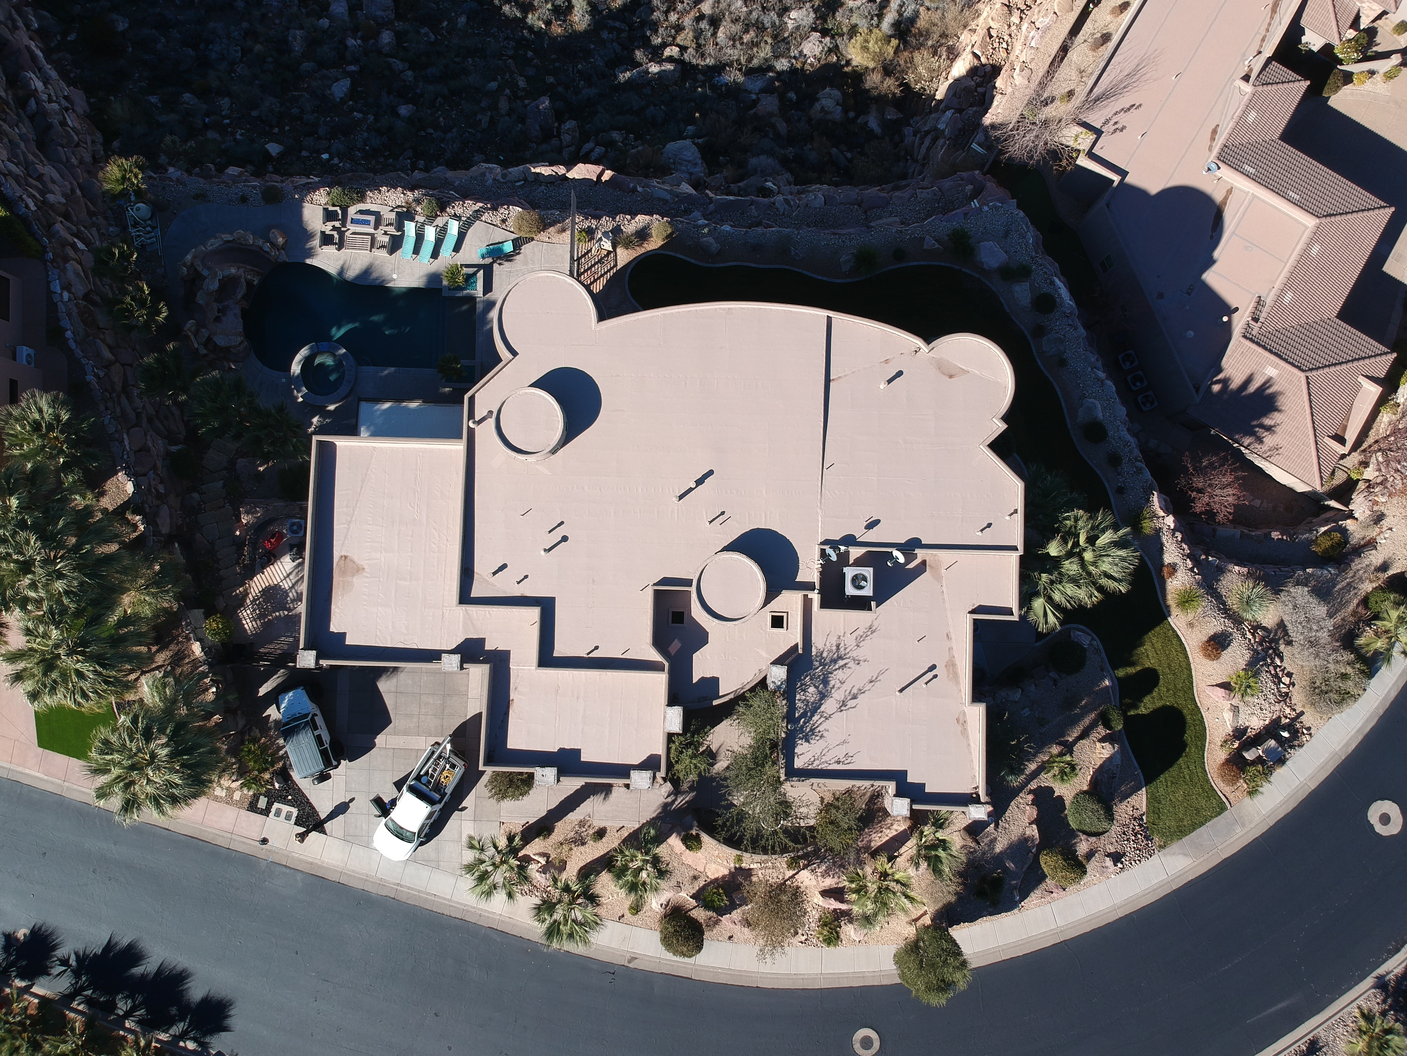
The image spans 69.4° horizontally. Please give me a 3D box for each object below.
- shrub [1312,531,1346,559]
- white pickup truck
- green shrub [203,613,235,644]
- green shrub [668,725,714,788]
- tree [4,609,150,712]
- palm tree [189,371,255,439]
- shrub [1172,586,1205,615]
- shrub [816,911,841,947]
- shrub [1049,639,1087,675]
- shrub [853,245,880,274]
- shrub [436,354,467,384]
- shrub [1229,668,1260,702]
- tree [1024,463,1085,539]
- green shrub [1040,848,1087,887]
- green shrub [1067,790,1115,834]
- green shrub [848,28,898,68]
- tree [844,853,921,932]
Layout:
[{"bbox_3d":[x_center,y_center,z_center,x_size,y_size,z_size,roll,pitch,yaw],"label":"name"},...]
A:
[{"bbox_3d":[32.912,0.925,53.423,1.650,1.250,1.400,0,86,0],"label":"shrub"},{"bbox_3d":[-14.001,13.525,49.880,2.000,1.900,5.800,31,87,3],"label":"white pickup truck"},{"bbox_3d":[-23.605,4.898,49.479,1.510,1.400,1.450,2,86,0],"label":"green shrub"},{"bbox_3d":[-0.592,10.754,47.566,2.100,2.400,2.840,2,86,0],"label":"green shrub"},{"bbox_3d":[-27.300,5.600,46.200,5.400,6.300,5.000,0,90,0],"label":"tree"},{"bbox_3d":[-23.621,-5.913,50.586,3.180,3.500,3.180,2,86,0],"label":"palm tree"},{"bbox_3d":[24.296,3.632,50.871,1.600,1.000,1.440,2,86,0],"label":"shrub"},{"bbox_3d":[6.250,19.970,50.380,1.240,1.100,1.740,0,86,0],"label":"shrub"},{"bbox_3d":[18.044,6.396,50.317,1.850,1.500,1.700,0,86,0],"label":"shrub"},{"bbox_3d":[7.760,-12.800,48.300,1.250,1.000,1.350,0,90,0],"label":"shrub"},{"bbox_3d":[-11.800,-7.470,47.600,1.350,1.150,1.350,0,90,0],"label":"shrub"},{"bbox_3d":[25.733,7.446,48.300,1.400,1.100,1.500,0,89,0],"label":"shrub"},{"bbox_3d":[15.700,-1.200,47.200,3.300,3.500,3.500,0,90,0],"label":"tree"},{"bbox_3d":[17.170,16.199,48.538,2.190,1.500,1.830,2,86,0],"label":"green shrub"},{"bbox_3d":[18.730,13.840,49.380,2.090,2.300,2.050,0,86,0],"label":"green shrub"},{"bbox_3d":[9.170,-25.900,55.000,2.600,1.600,2.100,0,90,0],"label":"green shrub"},{"bbox_3d":[8.369,17.118,48.323,3.400,3.500,3.400,0,86,0],"label":"tree"}]

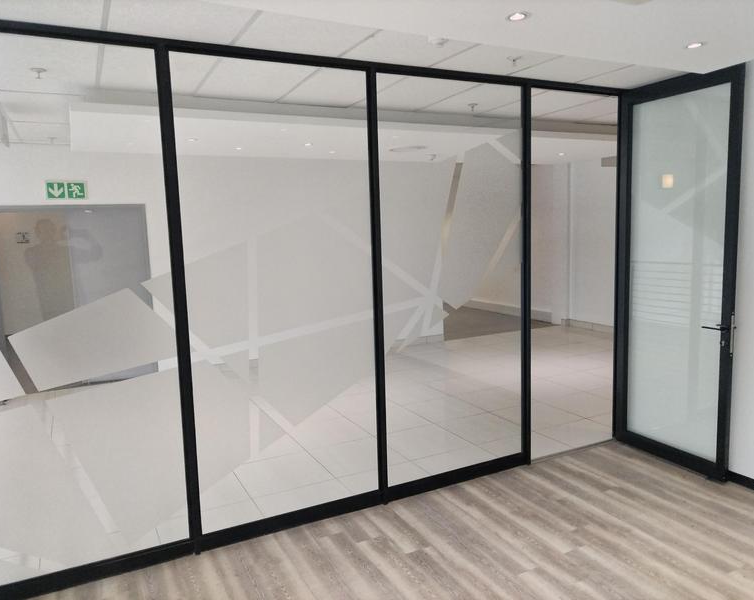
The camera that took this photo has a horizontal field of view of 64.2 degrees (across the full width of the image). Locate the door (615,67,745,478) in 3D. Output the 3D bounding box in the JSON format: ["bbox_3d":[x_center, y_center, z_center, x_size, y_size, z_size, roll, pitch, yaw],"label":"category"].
[{"bbox_3d":[2.035,-0.157,4.140,0.045,2.615,0.875,-5,8,-26],"label":"door"}]

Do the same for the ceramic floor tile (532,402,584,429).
[{"bbox_3d":[1.426,1.041,5.416,0.600,0.010,0.600,-5,8,-26],"label":"ceramic floor tile"}]

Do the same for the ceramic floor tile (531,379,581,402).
[{"bbox_3d":[1.690,0.934,6.231,0.600,0.010,0.600,-5,8,-26],"label":"ceramic floor tile"}]

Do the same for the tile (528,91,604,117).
[{"bbox_3d":[1.336,-1.586,4.871,0.600,0.015,1.150,-5,8,-26],"label":"tile"}]

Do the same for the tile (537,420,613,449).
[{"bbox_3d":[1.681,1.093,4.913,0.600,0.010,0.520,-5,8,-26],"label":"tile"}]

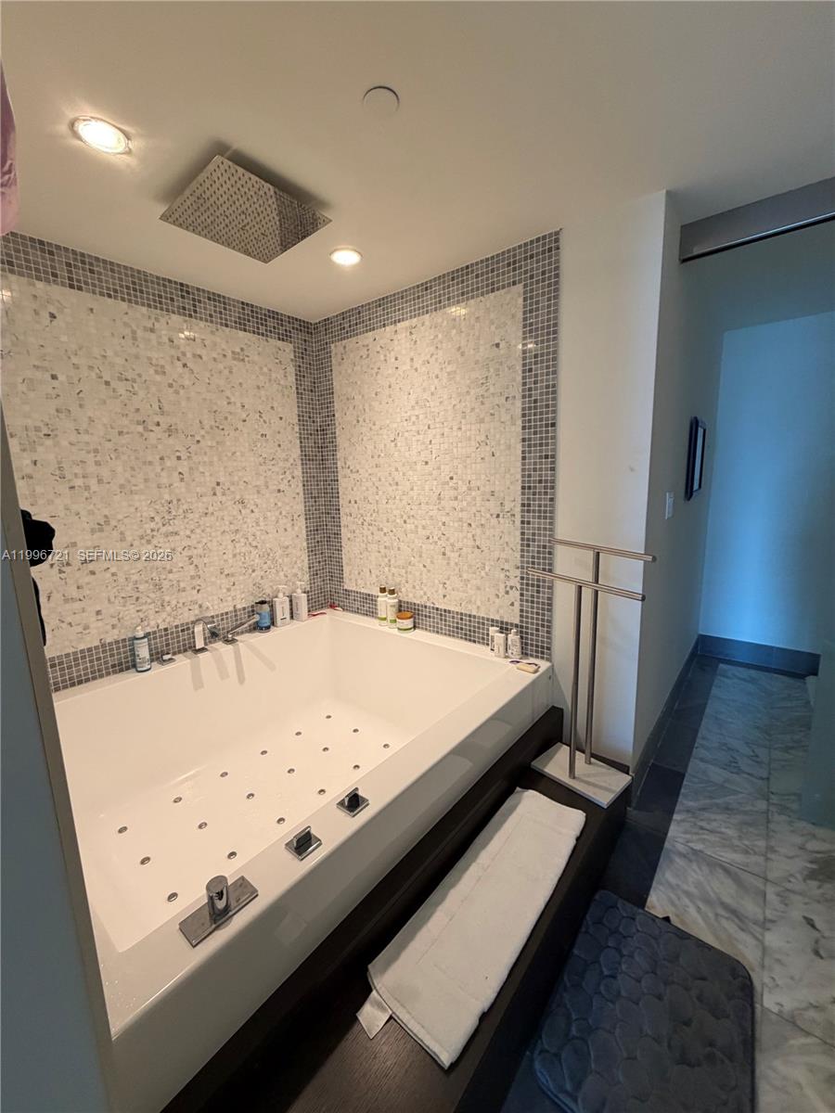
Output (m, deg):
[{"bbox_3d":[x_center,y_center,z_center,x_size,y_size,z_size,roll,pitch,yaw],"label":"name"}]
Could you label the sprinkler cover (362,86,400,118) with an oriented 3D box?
[{"bbox_3d":[-0.088,-1.099,1.093,0.087,0.011,0.087,-2,10,0],"label":"sprinkler cover"}]

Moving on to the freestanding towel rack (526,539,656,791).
[{"bbox_3d":[0.634,0.417,1.713,0.250,0.910,0.510,-9,12,-36],"label":"freestanding towel rack"}]

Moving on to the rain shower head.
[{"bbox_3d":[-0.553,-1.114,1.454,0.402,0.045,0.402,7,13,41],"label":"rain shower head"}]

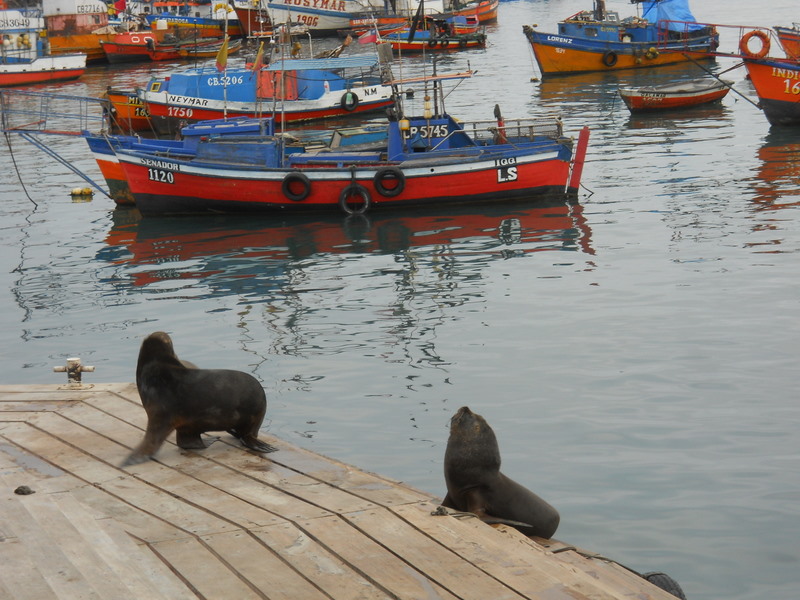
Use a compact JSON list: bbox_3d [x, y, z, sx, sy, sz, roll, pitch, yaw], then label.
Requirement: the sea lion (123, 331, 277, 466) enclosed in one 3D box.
[{"bbox_3d":[-1.932,0.917,22.098,1.380,1.190,0.650,-3,10,-5],"label":"sea lion"}]

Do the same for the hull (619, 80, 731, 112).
[{"bbox_3d":[7.898,-5.939,65.485,4.200,0.780,1.550,-10,12,-37],"label":"hull"}]

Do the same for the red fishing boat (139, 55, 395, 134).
[{"bbox_3d":[-3.822,-6.148,66.682,8.800,1.800,2.600,-11,13,-40],"label":"red fishing boat"}]

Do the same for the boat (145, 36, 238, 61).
[{"bbox_3d":[-9.296,-11.174,100.478,4.600,0.900,1.500,-7,11,-27],"label":"boat"}]

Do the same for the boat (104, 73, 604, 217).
[{"bbox_3d":[-0.994,-3.269,46.398,9.600,2.650,2.600,-3,10,0],"label":"boat"}]

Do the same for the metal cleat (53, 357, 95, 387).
[{"bbox_3d":[-3.697,0.830,25.671,0.430,0.320,0.320,-3,10,0],"label":"metal cleat"}]

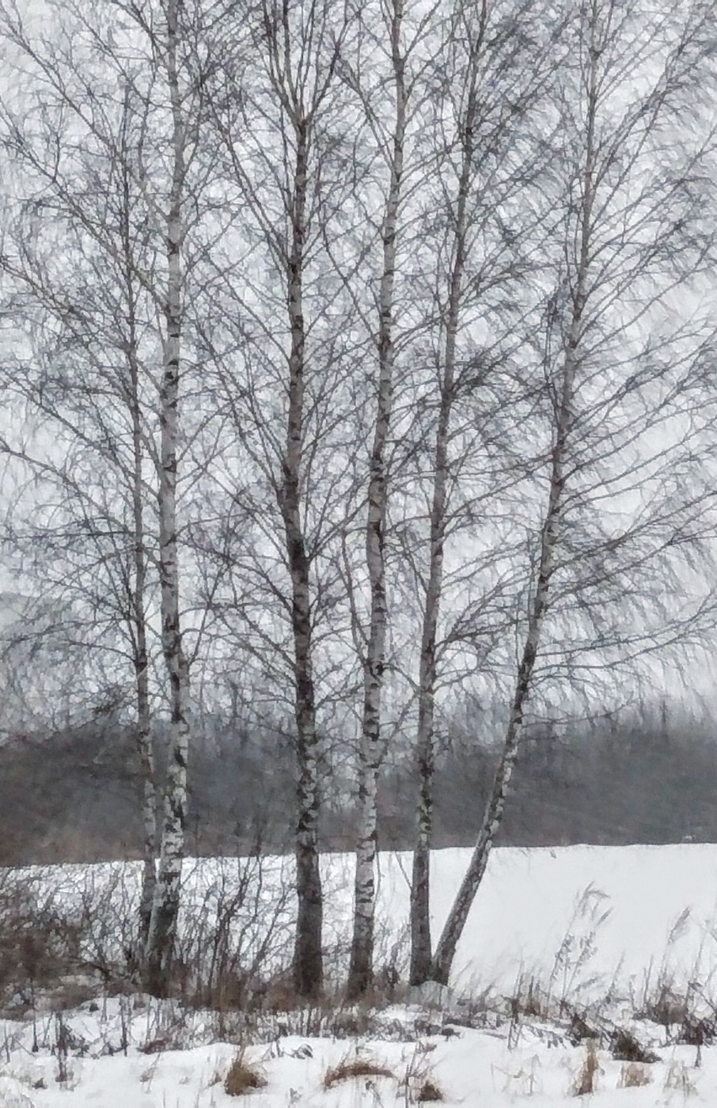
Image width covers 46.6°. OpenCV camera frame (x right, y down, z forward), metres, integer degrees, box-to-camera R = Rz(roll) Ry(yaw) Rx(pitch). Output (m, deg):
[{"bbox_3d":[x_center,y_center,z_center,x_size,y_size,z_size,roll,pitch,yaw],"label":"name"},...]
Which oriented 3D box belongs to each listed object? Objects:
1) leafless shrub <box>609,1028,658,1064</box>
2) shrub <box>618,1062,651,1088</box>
[{"bbox_3d":[1.965,3.514,5.952,0.330,0.220,0.270,-5,-18,15],"label":"leafless shrub"},{"bbox_3d":[1.777,3.361,5.370,0.200,0.155,0.160,-5,-18,15],"label":"shrub"}]

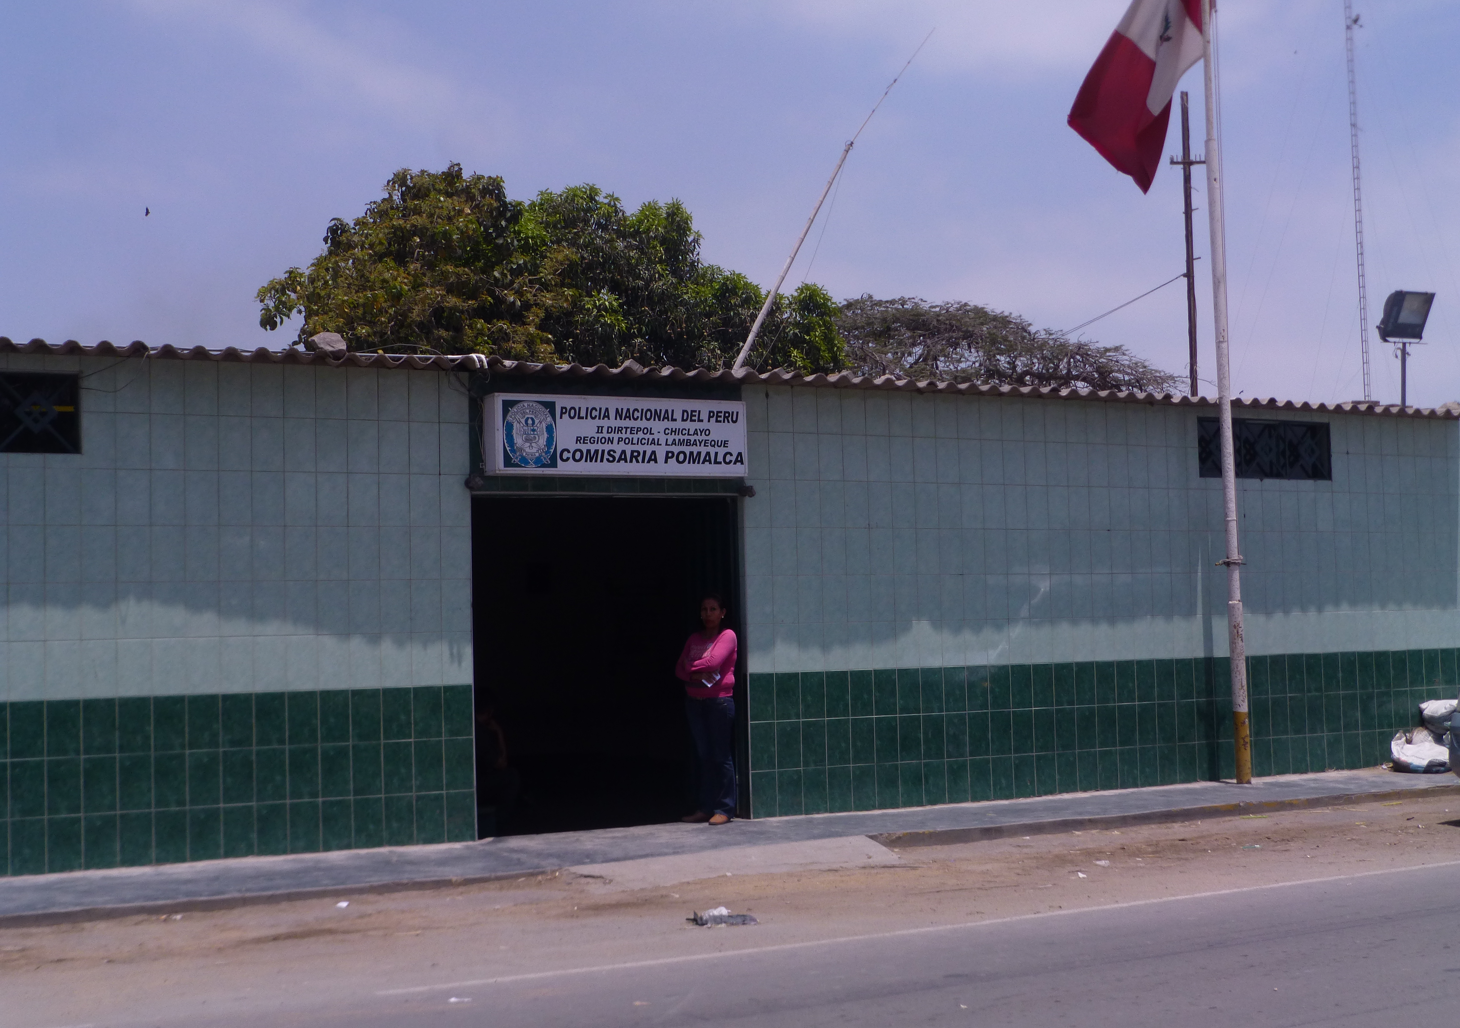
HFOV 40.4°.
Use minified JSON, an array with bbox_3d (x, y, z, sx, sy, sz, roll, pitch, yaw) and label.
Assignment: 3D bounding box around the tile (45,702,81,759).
[{"bbox_3d":[-3.759,1.218,11.174,0.198,0.326,0.010,1,-4,-30],"label":"tile"}]

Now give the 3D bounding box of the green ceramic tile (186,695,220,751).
[{"bbox_3d":[-3.135,1.240,11.808,0.201,0.332,0.009,1,-4,-30],"label":"green ceramic tile"}]

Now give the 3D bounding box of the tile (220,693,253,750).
[{"bbox_3d":[-2.960,1.241,11.910,0.201,0.332,0.009,1,-4,-30],"label":"tile"}]

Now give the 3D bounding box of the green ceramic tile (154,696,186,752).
[{"bbox_3d":[-3.322,1.250,11.748,0.202,0.328,0.010,1,-4,-30],"label":"green ceramic tile"}]

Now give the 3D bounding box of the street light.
[{"bbox_3d":[5.994,-1.451,17.583,0.460,1.013,0.230,1,-4,-31],"label":"street light"}]

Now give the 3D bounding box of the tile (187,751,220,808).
[{"bbox_3d":[-3.098,1.562,11.689,0.196,0.330,0.010,0,-4,-29],"label":"tile"}]

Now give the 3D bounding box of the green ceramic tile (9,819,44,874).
[{"bbox_3d":[-3.995,1.890,11.259,0.201,0.317,0.009,1,-4,-30],"label":"green ceramic tile"}]

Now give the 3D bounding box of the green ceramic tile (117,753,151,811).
[{"bbox_3d":[-3.491,1.575,11.623,0.202,0.328,0.010,1,-4,-30],"label":"green ceramic tile"}]

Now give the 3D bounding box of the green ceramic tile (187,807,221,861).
[{"bbox_3d":[-2.954,1.801,11.158,0.189,0.294,0.010,1,-4,-29],"label":"green ceramic tile"}]

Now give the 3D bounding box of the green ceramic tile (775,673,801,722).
[{"bbox_3d":[0.395,1.254,13.533,0.198,0.326,0.010,1,-4,-30],"label":"green ceramic tile"}]

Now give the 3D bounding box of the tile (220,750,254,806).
[{"bbox_3d":[-2.919,1.558,11.751,0.200,0.330,0.010,1,-4,-30],"label":"tile"}]

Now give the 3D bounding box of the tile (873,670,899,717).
[{"bbox_3d":[1.103,1.268,14.085,0.201,0.332,0.009,1,-4,-30],"label":"tile"}]

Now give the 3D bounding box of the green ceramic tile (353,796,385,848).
[{"bbox_3d":[-2.190,1.870,12.017,0.198,0.306,0.010,1,-4,-30],"label":"green ceramic tile"}]

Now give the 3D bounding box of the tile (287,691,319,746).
[{"bbox_3d":[-2.610,1.245,12.114,0.201,0.332,0.009,1,-4,-30],"label":"tile"}]

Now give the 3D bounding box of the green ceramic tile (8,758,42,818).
[{"bbox_3d":[-3.968,1.555,11.199,0.198,0.330,0.010,0,-4,-29],"label":"green ceramic tile"}]

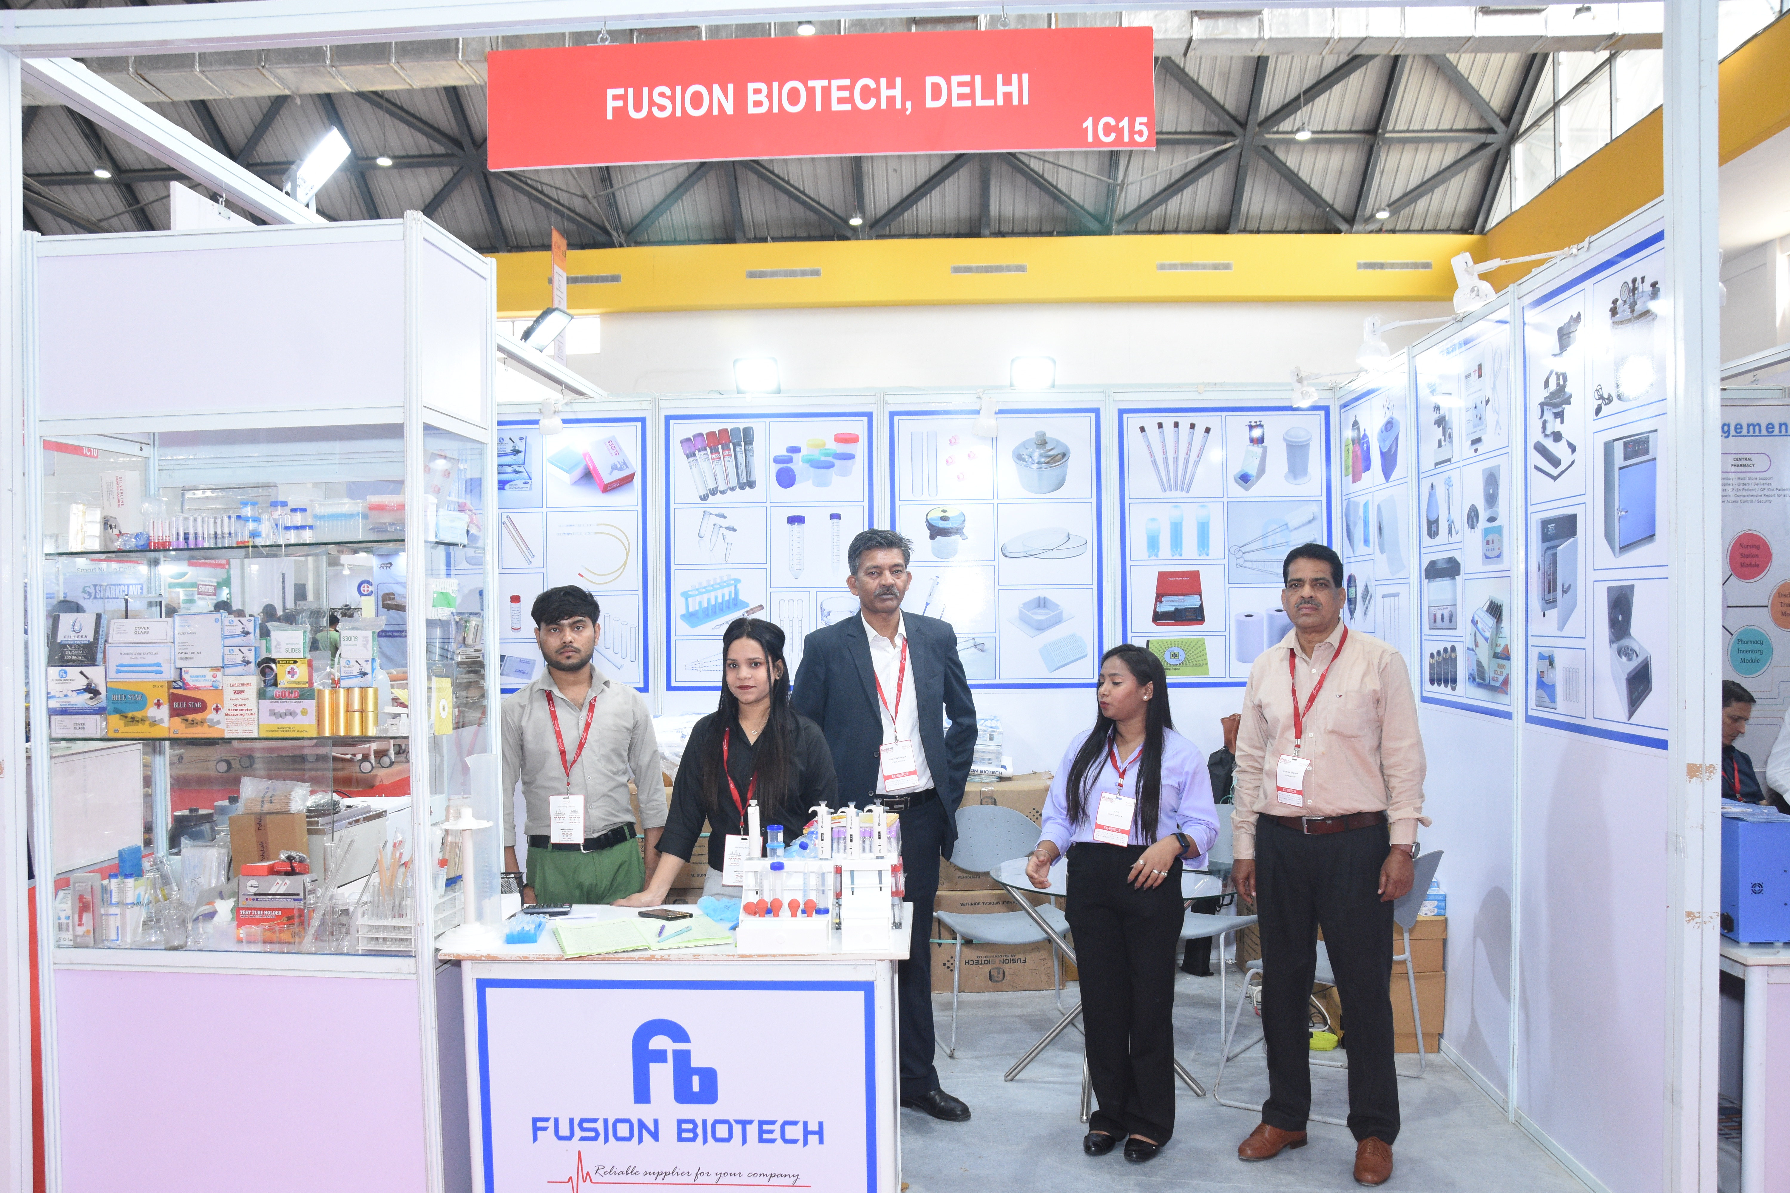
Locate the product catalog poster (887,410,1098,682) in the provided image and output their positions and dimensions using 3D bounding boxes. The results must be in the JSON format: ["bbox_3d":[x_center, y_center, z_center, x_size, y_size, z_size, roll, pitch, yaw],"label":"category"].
[{"bbox_3d":[0.436,-0.211,5.860,0.920,1.220,0.012,0,0,0],"label":"product catalog poster"}]

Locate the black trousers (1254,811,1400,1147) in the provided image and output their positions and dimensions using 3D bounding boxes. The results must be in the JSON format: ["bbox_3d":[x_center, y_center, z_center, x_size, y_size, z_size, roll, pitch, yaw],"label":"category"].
[{"bbox_3d":[1.189,1.058,3.700,0.390,0.900,0.270,0,0,22],"label":"black trousers"}]

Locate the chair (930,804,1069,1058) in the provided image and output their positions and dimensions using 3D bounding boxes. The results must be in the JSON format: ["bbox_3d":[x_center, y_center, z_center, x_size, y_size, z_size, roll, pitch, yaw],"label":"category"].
[{"bbox_3d":[0.430,1.185,4.900,0.540,0.790,0.560,-1,0,-14],"label":"chair"}]

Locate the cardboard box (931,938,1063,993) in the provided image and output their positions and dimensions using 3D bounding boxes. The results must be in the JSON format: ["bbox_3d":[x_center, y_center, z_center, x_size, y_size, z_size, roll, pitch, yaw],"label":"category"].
[{"bbox_3d":[0.420,1.390,5.580,0.550,0.400,0.420,-1,0,3],"label":"cardboard box"}]

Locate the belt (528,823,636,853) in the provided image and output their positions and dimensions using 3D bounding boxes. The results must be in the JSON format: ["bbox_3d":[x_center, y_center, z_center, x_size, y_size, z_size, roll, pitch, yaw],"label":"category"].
[{"bbox_3d":[-0.896,0.682,3.850,0.310,0.060,0.220,0,0,-7],"label":"belt"}]

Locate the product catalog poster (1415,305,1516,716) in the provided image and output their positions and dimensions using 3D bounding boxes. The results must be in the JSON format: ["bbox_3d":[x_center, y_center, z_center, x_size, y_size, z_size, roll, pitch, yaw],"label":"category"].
[{"bbox_3d":[1.900,-0.230,4.420,0.020,1.240,0.930,-1,0,3],"label":"product catalog poster"}]

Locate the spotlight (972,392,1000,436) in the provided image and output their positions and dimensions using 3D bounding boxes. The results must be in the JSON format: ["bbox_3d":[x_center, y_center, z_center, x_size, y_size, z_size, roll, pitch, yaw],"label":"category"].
[{"bbox_3d":[0.380,-0.755,5.570,0.110,0.180,0.120,0,30,0],"label":"spotlight"}]

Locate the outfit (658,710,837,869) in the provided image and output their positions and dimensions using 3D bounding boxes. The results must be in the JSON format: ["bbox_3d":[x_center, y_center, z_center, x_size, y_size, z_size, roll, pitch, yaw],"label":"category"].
[{"bbox_3d":[-0.410,0.550,3.730,0.500,0.470,0.320,-1,0,6],"label":"outfit"}]

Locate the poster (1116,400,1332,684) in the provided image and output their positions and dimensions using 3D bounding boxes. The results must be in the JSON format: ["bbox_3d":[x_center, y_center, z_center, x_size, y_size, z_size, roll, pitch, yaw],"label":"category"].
[{"bbox_3d":[1.430,-0.237,5.830,0.930,1.235,0.020,-1,0,3],"label":"poster"}]

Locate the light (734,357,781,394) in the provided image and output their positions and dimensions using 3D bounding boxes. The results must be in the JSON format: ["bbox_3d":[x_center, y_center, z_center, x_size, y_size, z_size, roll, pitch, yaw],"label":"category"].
[{"bbox_3d":[-0.795,-1.264,7.750,0.280,0.230,0.070,0,23,0],"label":"light"}]

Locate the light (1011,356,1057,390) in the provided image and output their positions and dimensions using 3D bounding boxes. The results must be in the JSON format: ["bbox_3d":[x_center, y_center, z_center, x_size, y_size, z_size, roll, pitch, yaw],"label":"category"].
[{"bbox_3d":[0.799,-1.280,7.750,0.280,0.230,0.070,0,23,0],"label":"light"}]

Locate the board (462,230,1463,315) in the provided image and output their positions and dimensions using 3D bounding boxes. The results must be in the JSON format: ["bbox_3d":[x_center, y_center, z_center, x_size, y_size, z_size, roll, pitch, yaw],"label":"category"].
[{"bbox_3d":[1.520,-5.270,22.000,16.400,1.100,0.400,-1,0,3],"label":"board"}]

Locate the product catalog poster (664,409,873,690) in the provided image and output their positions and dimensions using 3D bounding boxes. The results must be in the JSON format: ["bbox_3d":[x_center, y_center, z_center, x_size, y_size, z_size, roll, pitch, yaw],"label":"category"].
[{"bbox_3d":[-0.560,-0.207,5.930,0.930,1.235,0.020,-1,0,3],"label":"product catalog poster"}]

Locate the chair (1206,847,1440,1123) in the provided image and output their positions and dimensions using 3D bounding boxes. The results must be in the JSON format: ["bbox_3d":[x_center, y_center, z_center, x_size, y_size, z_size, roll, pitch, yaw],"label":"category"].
[{"bbox_3d":[1.390,1.180,4.290,0.610,0.770,0.490,0,0,27],"label":"chair"}]

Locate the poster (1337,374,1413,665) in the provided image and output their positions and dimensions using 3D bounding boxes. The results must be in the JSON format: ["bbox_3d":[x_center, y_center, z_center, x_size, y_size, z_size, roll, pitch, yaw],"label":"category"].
[{"bbox_3d":[1.904,-0.212,5.365,0.012,1.220,0.920,0,0,3],"label":"poster"}]

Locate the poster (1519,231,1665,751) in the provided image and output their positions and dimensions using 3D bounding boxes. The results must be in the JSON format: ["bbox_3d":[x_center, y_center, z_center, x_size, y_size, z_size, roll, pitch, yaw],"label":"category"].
[{"bbox_3d":[1.855,-0.250,3.500,0.020,1.240,0.930,-1,0,3],"label":"poster"}]

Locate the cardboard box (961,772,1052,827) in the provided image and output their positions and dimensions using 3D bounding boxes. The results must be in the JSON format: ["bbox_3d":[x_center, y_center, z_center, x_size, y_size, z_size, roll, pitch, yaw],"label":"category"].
[{"bbox_3d":[0.372,0.965,5.570,0.555,0.390,0.460,0,0,0],"label":"cardboard box"}]

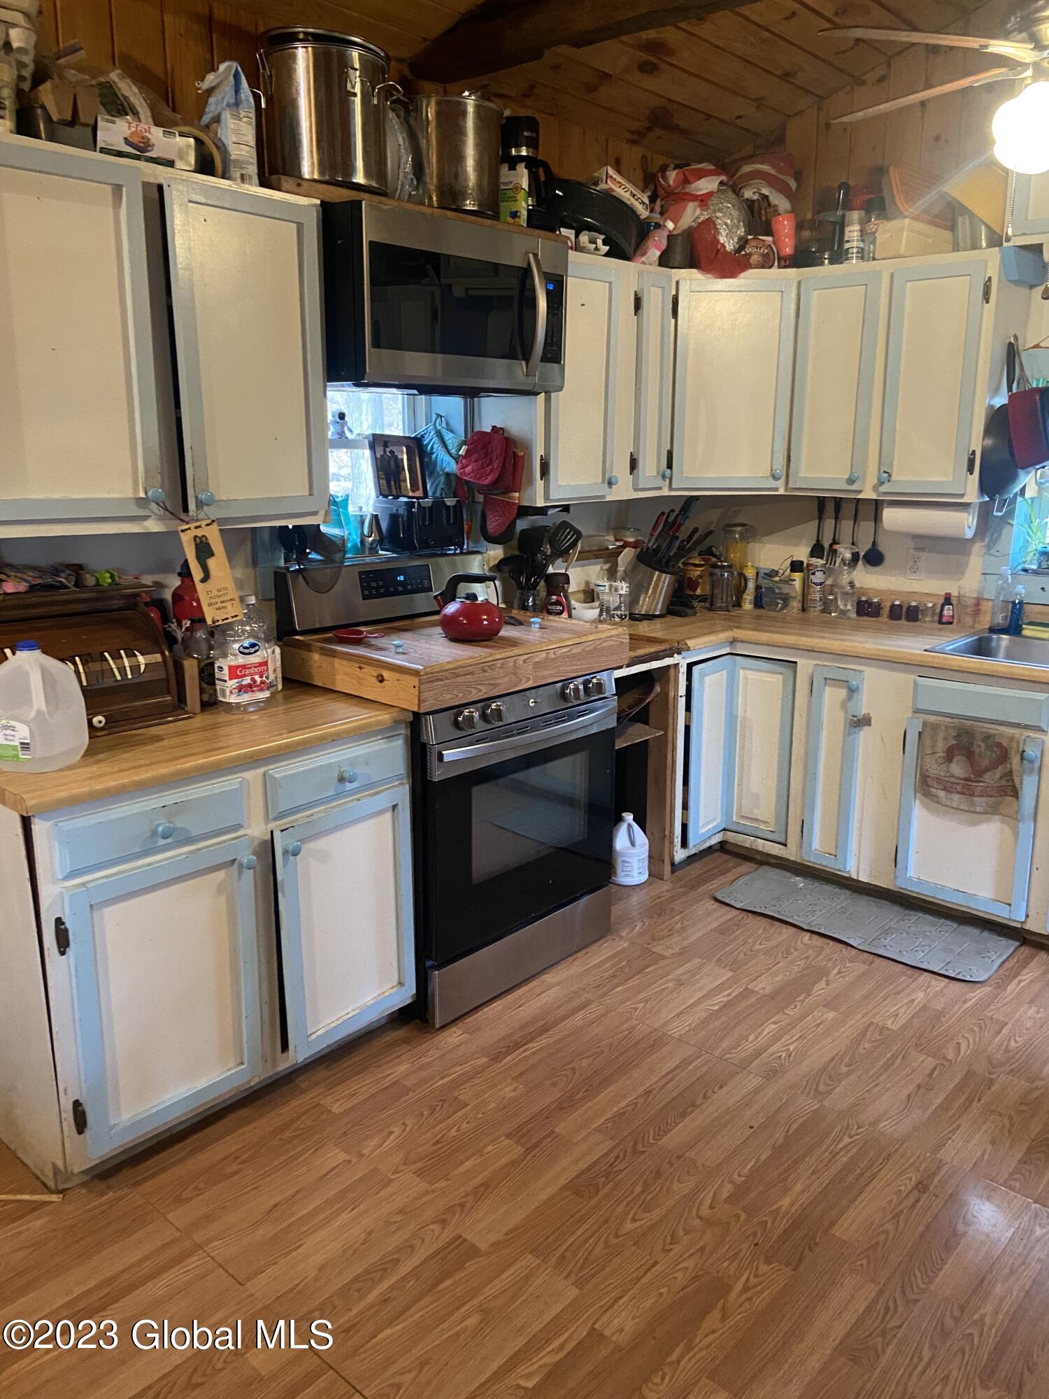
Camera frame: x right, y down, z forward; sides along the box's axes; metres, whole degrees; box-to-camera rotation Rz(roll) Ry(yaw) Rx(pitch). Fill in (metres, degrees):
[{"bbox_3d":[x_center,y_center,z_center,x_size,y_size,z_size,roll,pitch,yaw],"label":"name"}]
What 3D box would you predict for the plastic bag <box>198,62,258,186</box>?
[{"bbox_3d":[-0.697,-1.335,2.490,0.125,0.290,0.098,13,19,42],"label":"plastic bag"}]

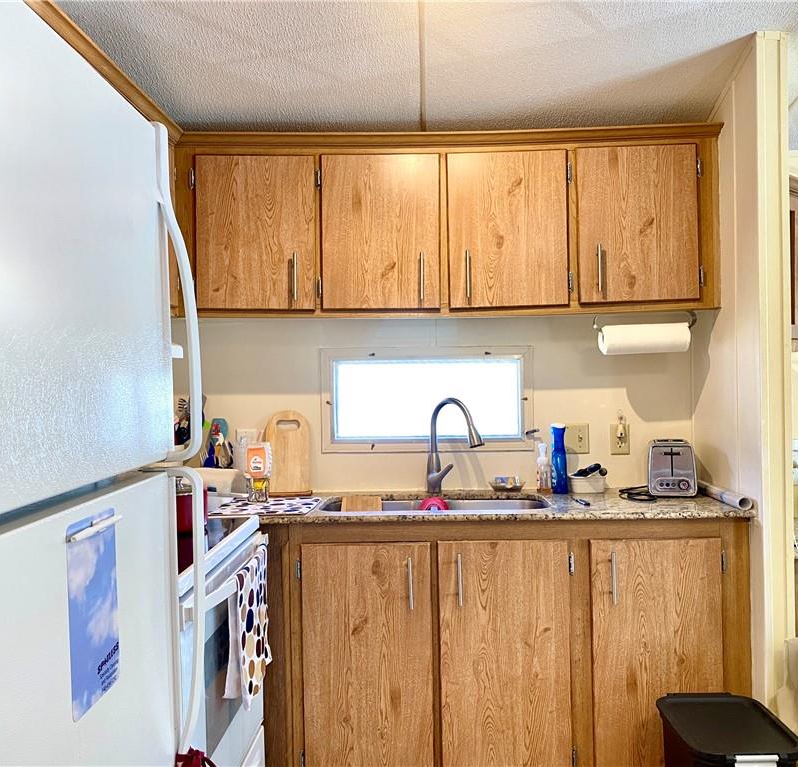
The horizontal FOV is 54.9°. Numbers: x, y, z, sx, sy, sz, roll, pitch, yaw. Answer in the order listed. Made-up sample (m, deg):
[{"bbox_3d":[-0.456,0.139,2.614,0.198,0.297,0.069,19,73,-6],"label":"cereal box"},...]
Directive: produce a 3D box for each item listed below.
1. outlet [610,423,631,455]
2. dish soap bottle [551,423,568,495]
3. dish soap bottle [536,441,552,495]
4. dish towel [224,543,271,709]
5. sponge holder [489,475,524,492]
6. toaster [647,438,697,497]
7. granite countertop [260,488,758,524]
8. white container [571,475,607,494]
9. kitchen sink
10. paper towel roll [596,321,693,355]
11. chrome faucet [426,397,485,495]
[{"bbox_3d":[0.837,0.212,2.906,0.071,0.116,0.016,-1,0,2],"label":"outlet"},{"bbox_3d":[0.587,0.271,2.827,0.057,0.260,0.058,-1,0,39],"label":"dish soap bottle"},{"bbox_3d":[0.527,0.311,2.817,0.056,0.186,0.054,-1,0,19],"label":"dish soap bottle"},{"bbox_3d":[-0.398,0.630,2.076,0.068,0.335,0.375,-1,0,2],"label":"dish towel"},{"bbox_3d":[0.404,0.378,2.877,0.132,0.055,0.090,-1,0,2],"label":"sponge holder"},{"bbox_3d":[0.996,0.298,2.795,0.172,0.193,0.245,-1,0,20],"label":"toaster"},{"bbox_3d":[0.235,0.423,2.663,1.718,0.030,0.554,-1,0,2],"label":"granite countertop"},{"bbox_3d":[0.694,0.368,2.847,0.135,0.066,0.105,-1,0,2],"label":"white container"},{"bbox_3d":[0.123,0.515,2.654,0.787,0.200,0.367,-1,0,2],"label":"kitchen sink"},{"bbox_3d":[0.836,-0.153,2.618,0.282,0.102,0.102,-2,0,2],"label":"paper towel roll"},{"bbox_3d":[0.200,0.229,2.839,0.235,0.362,0.100,-1,0,44],"label":"chrome faucet"}]

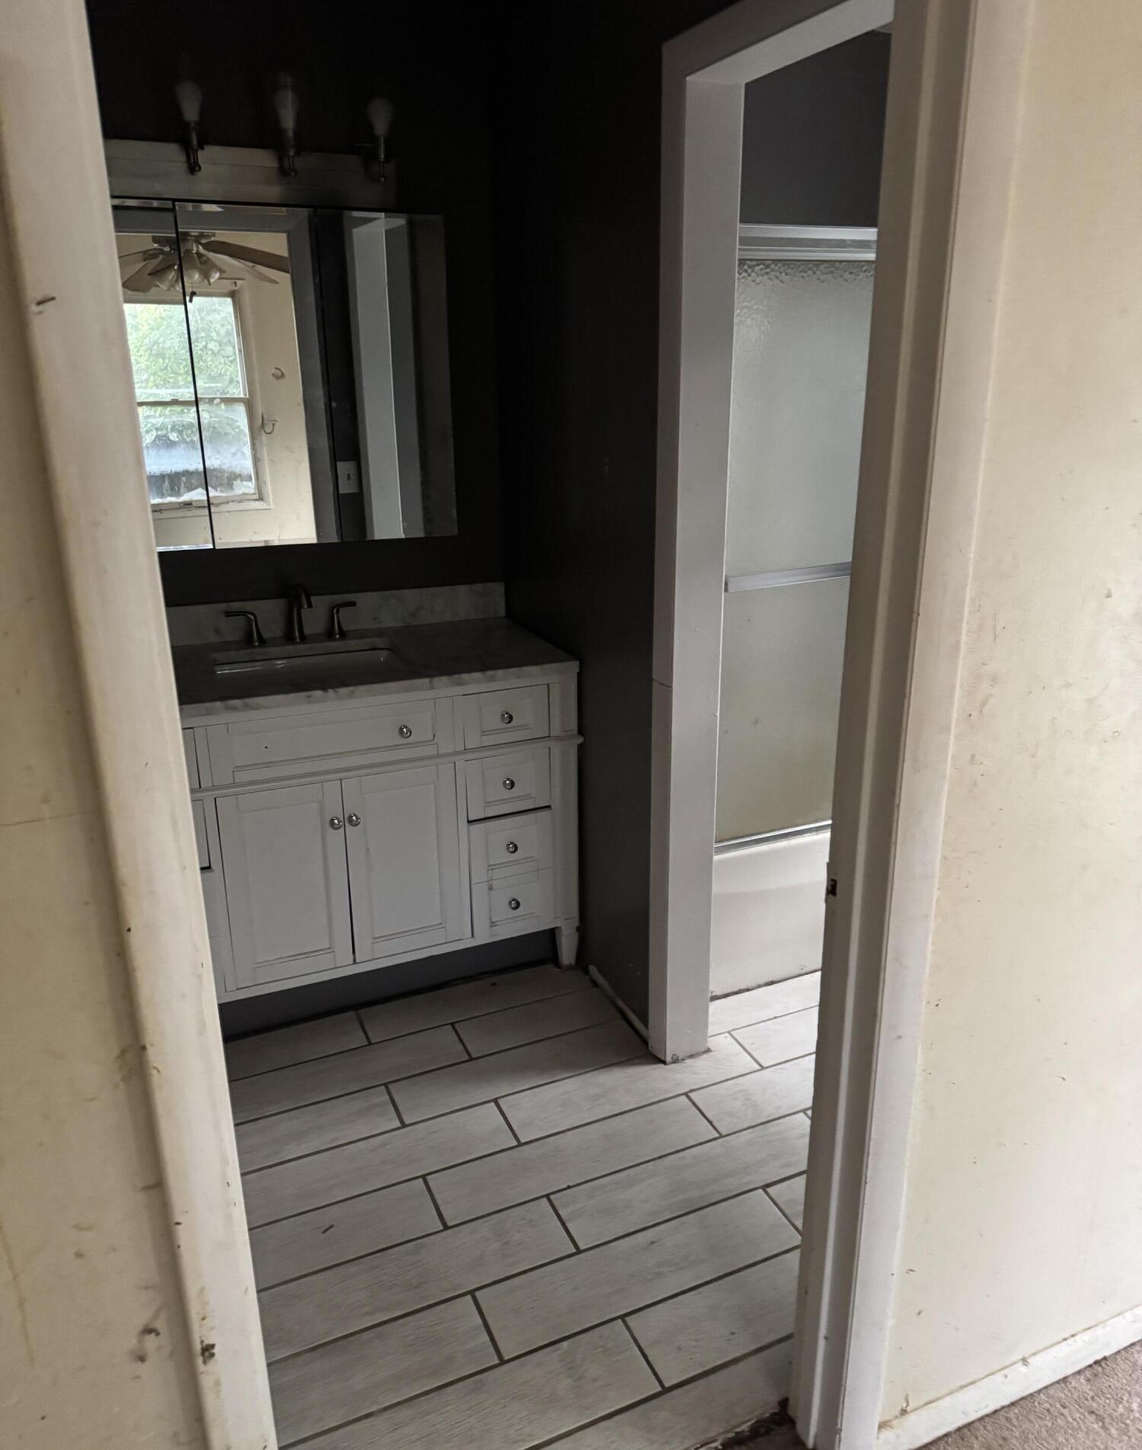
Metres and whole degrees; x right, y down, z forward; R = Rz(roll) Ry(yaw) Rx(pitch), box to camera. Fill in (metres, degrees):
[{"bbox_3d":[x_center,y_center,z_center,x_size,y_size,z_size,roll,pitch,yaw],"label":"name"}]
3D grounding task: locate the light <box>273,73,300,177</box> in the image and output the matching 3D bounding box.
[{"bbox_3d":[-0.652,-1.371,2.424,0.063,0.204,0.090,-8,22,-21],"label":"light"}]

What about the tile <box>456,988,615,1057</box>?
[{"bbox_3d":[-0.086,0.766,2.707,0.400,0.010,0.152,-9,22,-22],"label":"tile"}]

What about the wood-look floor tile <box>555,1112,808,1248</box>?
[{"bbox_3d":[0.267,0.949,2.209,0.610,0.010,0.152,-9,22,-22],"label":"wood-look floor tile"}]

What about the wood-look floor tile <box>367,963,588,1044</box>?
[{"bbox_3d":[-0.246,0.732,2.802,0.611,0.010,0.152,-9,22,-22],"label":"wood-look floor tile"}]

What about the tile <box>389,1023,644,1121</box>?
[{"bbox_3d":[-0.114,0.813,2.483,0.606,0.010,0.151,-9,20,-22],"label":"tile"}]

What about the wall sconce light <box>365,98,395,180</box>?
[{"bbox_3d":[-0.462,-1.412,2.551,0.066,0.180,0.095,-9,20,-22],"label":"wall sconce light"}]

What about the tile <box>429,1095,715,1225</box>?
[{"bbox_3d":[0.007,0.929,2.262,0.610,0.010,0.152,-9,22,-22],"label":"tile"}]

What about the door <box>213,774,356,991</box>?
[{"bbox_3d":[-0.672,0.378,2.509,0.285,0.494,0.020,-9,20,-22],"label":"door"}]

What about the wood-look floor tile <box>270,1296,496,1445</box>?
[{"bbox_3d":[-0.425,1.082,1.705,0.606,0.010,0.151,-9,20,-22],"label":"wood-look floor tile"}]

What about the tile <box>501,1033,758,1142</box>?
[{"bbox_3d":[0.143,0.829,2.426,0.606,0.010,0.151,-9,20,-22],"label":"tile"}]

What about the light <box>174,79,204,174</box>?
[{"bbox_3d":[-0.858,-1.349,2.389,0.066,0.190,0.095,-9,20,-22],"label":"light"}]

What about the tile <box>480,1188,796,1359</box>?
[{"bbox_3d":[0.135,0.997,1.935,0.606,0.010,0.151,-9,20,-22],"label":"tile"}]

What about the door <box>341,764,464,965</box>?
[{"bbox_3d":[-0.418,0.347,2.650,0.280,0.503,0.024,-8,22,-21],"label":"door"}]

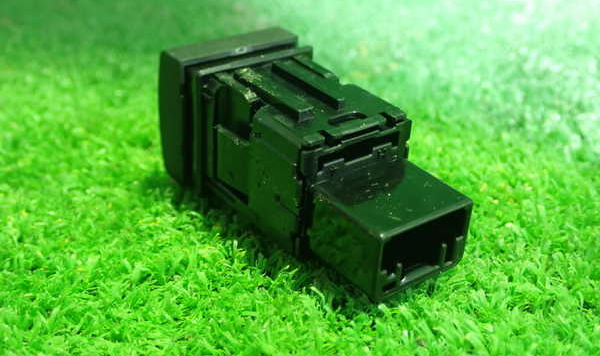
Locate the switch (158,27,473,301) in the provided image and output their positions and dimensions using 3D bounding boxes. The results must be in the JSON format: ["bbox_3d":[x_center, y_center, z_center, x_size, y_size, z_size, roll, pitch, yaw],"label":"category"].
[{"bbox_3d":[0.001,-0.004,0.147,0.026,0.025,0.062,-17,35,-31],"label":"switch"}]

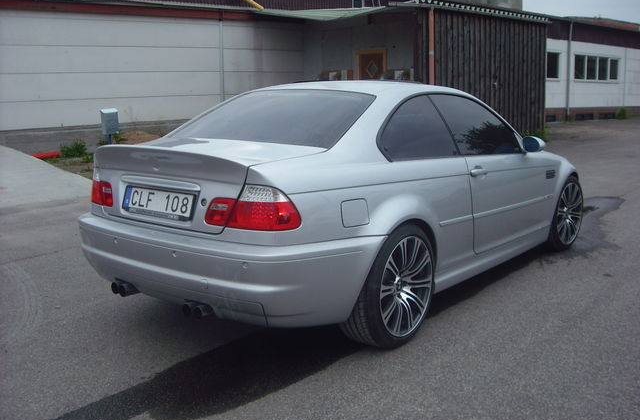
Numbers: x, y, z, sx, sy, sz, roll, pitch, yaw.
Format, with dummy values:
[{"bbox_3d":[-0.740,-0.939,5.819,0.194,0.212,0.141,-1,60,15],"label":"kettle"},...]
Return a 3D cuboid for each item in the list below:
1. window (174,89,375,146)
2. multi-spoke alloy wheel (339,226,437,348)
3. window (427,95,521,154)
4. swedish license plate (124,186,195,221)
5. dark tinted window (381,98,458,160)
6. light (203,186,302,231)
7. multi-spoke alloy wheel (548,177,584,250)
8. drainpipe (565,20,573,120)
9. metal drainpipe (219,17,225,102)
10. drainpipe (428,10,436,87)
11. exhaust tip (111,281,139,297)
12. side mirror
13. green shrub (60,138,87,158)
[{"bbox_3d":[-0.261,-0.548,3.961,1.170,0.100,0.650,7,35,37],"label":"window"},{"bbox_3d":[0.363,0.391,3.687,0.250,0.650,0.650,7,12,37],"label":"multi-spoke alloy wheel"},{"bbox_3d":[1.063,-0.565,4.561,0.060,0.439,1.060,-22,-6,38],"label":"window"},{"bbox_3d":[-0.791,-0.037,3.337,0.520,0.120,0.020,7,-4,37],"label":"swedish license plate"},{"bbox_3d":[0.546,-0.468,3.905,0.060,0.380,0.820,-22,-6,38],"label":"dark tinted window"},{"bbox_3d":[-0.292,-0.019,2.957,0.450,0.195,0.190,7,12,37],"label":"light"},{"bbox_3d":[2.008,0.015,5.753,0.230,0.645,0.645,8,13,40],"label":"multi-spoke alloy wheel"},{"bbox_3d":[10.560,-5.914,29.000,0.110,4.200,0.110,-9,13,-40],"label":"drainpipe"},{"bbox_3d":[-2.583,-3.425,18.169,0.100,3.260,0.100,-9,12,-38],"label":"metal drainpipe"},{"bbox_3d":[2.753,-3.303,16.800,0.110,3.300,0.110,-9,13,-40],"label":"drainpipe"},{"bbox_3d":[-0.997,0.399,3.545,0.158,0.080,0.120,7,12,37],"label":"exhaust tip"},{"bbox_3d":[1.501,-0.457,4.771,0.188,0.124,0.125,7,12,37],"label":"side mirror"},{"bbox_3d":[-5.261,-1.312,14.600,0.550,0.440,0.500,-9,12,-38],"label":"green shrub"}]

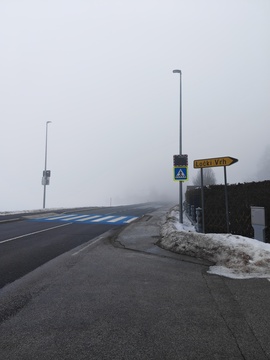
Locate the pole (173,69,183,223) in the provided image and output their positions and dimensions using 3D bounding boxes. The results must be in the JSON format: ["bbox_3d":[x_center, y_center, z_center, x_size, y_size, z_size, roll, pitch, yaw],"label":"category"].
[{"bbox_3d":[2.126,-1.795,12.667,0.500,7.908,0.200,-1,-5,9],"label":"pole"}]

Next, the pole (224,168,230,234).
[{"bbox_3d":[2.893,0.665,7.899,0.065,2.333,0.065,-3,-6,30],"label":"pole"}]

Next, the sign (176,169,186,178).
[{"bbox_3d":[2.287,-0.298,12.380,0.620,0.620,0.040,-1,-5,10],"label":"sign"}]

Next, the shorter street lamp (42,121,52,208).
[{"bbox_3d":[-7.731,-1.403,22.231,0.580,7.923,0.220,-1,-5,9],"label":"shorter street lamp"}]

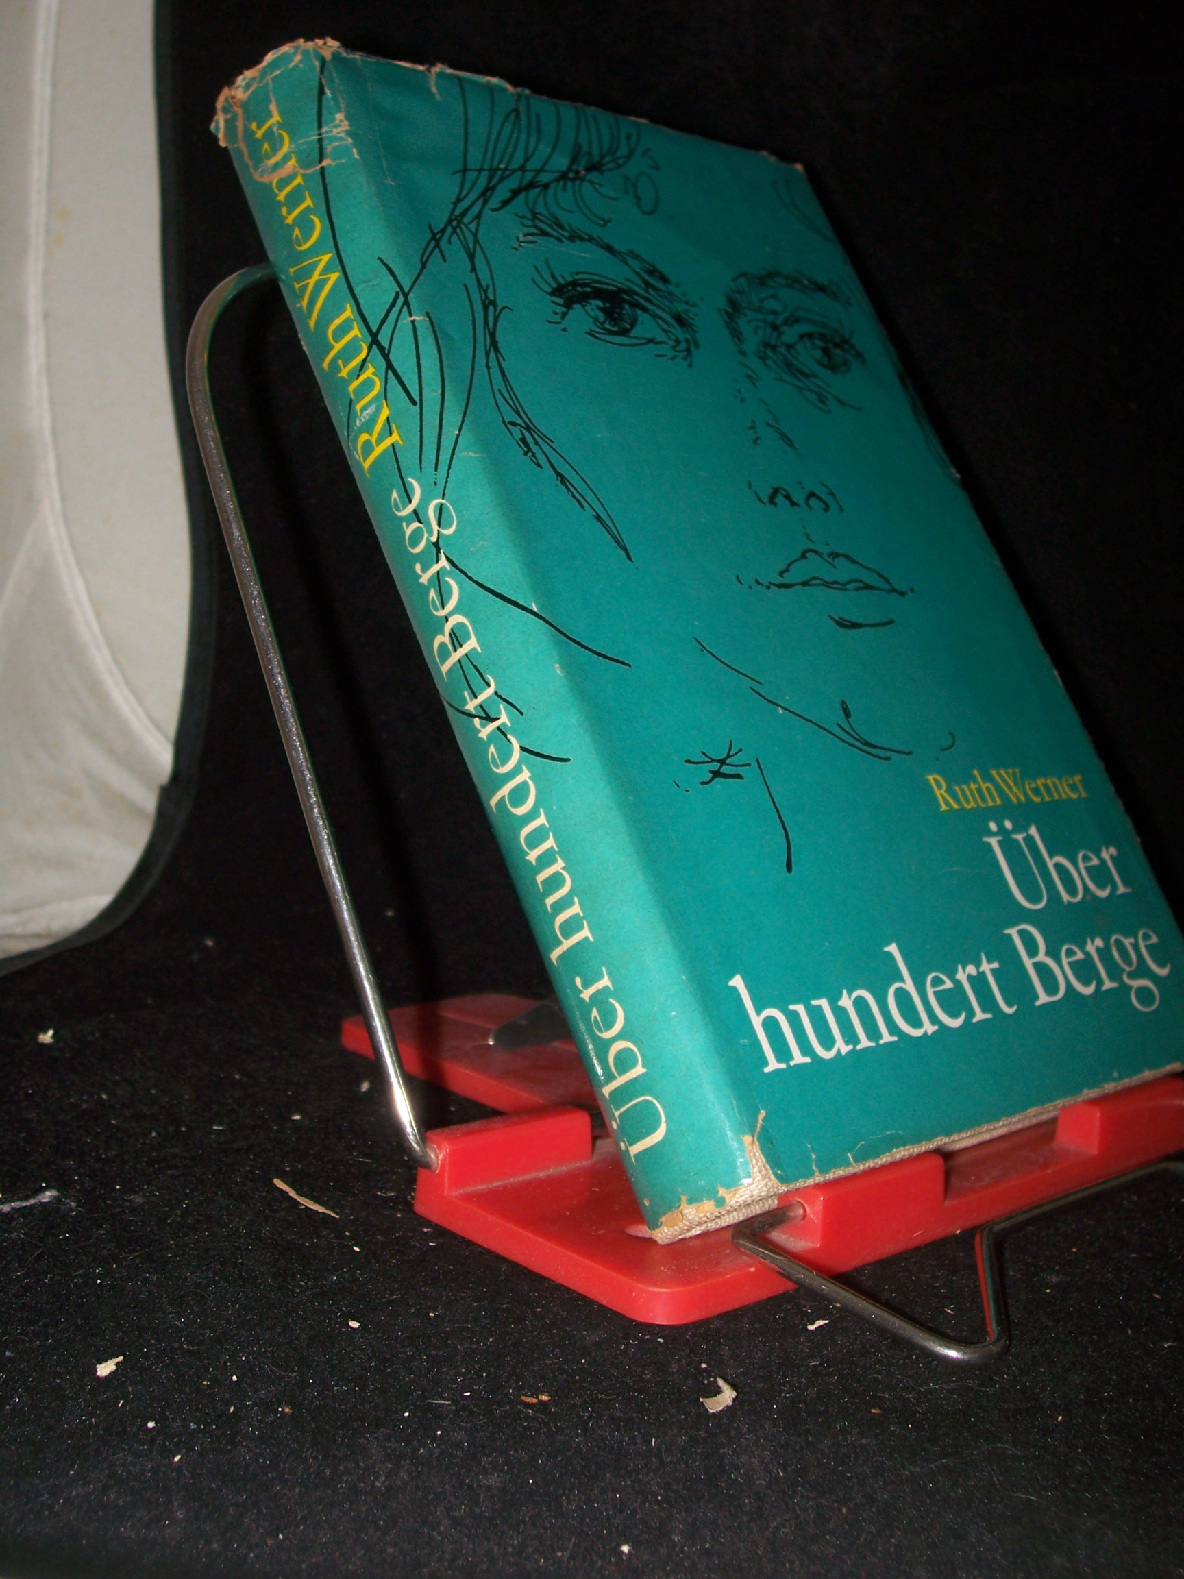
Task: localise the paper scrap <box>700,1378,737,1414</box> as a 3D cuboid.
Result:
[{"bbox_3d":[0.016,0.074,0.236,0.004,0.002,0.007,5,9,12],"label":"paper scrap"}]

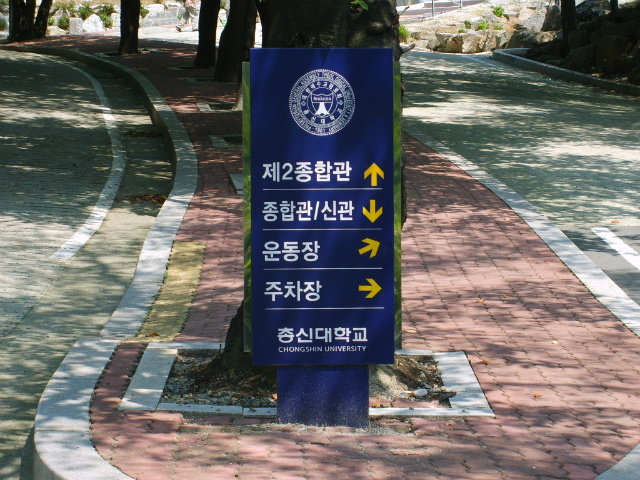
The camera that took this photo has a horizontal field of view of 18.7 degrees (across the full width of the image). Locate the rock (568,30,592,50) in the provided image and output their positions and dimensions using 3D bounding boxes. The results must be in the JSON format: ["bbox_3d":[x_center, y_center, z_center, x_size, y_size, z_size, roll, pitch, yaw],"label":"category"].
[{"bbox_3d":[4.495,-3.443,33.500,0.414,0.345,0.400,1,7,8],"label":"rock"}]

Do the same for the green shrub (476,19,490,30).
[{"bbox_3d":[3.622,-4.773,43.000,0.310,0.266,0.300,0,7,5],"label":"green shrub"}]

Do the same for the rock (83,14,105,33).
[{"bbox_3d":[-6.825,-6.524,58.500,0.663,0.542,0.500,-1,7,-7],"label":"rock"}]

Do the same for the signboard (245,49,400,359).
[{"bbox_3d":[0.008,-0.128,7.380,0.600,1.200,0.120,-1,7,-2],"label":"signboard"}]

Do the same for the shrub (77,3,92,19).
[{"bbox_3d":[-7.218,-7.034,59.500,0.490,0.490,0.460,-1,7,-7],"label":"shrub"}]

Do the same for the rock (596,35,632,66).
[{"bbox_3d":[4.687,-3.018,31.000,0.543,0.527,0.500,1,7,9],"label":"rock"}]

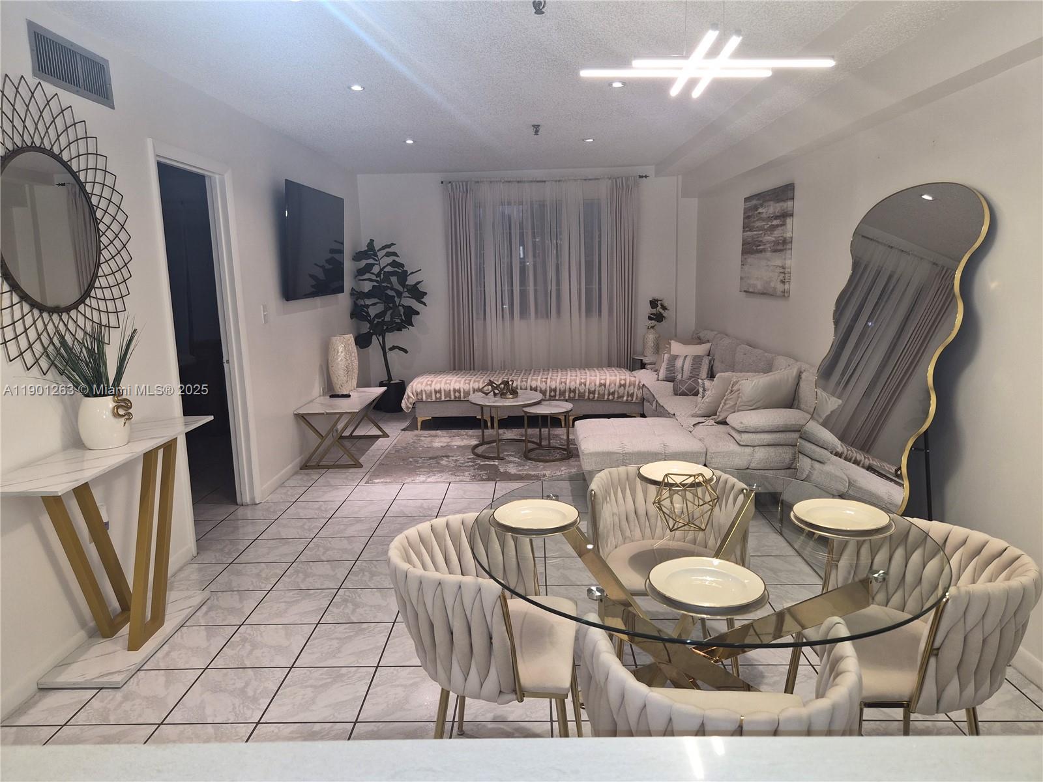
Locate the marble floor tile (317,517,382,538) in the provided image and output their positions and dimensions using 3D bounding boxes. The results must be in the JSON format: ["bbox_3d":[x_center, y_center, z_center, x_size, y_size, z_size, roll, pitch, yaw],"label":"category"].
[{"bbox_3d":[-0.984,0.791,3.990,0.314,0.013,0.314,-1,10,1],"label":"marble floor tile"}]

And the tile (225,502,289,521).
[{"bbox_3d":[-1.618,0.752,4.319,0.314,0.013,0.314,-1,10,1],"label":"tile"}]

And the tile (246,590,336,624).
[{"bbox_3d":[-1.032,0.982,3.138,0.325,0.010,0.325,-1,10,1],"label":"tile"}]

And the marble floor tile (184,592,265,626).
[{"bbox_3d":[-1.346,0.977,3.107,0.322,0.010,0.322,-1,10,1],"label":"marble floor tile"}]

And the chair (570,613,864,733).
[{"bbox_3d":[0.380,0.829,1.390,0.550,0.760,0.550,0,10,8],"label":"chair"}]

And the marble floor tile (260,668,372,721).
[{"bbox_3d":[-0.705,1.072,2.450,0.322,0.010,0.322,-1,10,1],"label":"marble floor tile"}]

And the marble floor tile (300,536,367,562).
[{"bbox_3d":[-1.004,0.854,3.713,0.318,0.010,0.318,-1,10,1],"label":"marble floor tile"}]

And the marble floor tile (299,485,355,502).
[{"bbox_3d":[-1.318,0.702,4.715,0.322,0.010,0.322,-1,10,1],"label":"marble floor tile"}]

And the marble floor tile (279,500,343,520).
[{"bbox_3d":[-1.298,0.744,4.312,0.314,0.013,0.314,-1,10,1],"label":"marble floor tile"}]

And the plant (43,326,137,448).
[{"bbox_3d":[-1.629,-0.014,2.705,0.310,0.480,0.330,-1,10,1],"label":"plant"}]

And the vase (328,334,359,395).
[{"bbox_3d":[-1.582,-0.243,6.214,0.230,0.500,0.250,-1,10,1],"label":"vase"}]

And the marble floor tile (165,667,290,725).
[{"bbox_3d":[-1.012,1.062,2.413,0.314,0.013,0.314,-1,10,1],"label":"marble floor tile"}]

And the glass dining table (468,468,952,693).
[{"bbox_3d":[0.474,0.755,1.988,1.240,0.755,1.240,-1,10,1],"label":"glass dining table"}]

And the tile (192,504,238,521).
[{"bbox_3d":[-1.964,0.764,4.367,0.318,0.010,0.318,-1,10,1],"label":"tile"}]

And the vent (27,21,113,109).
[{"bbox_3d":[-1.762,-1.280,2.749,0.025,0.200,0.498,-1,10,1],"label":"vent"}]

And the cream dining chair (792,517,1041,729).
[{"bbox_3d":[0.980,0.752,1.781,0.500,0.760,0.550,-1,10,1],"label":"cream dining chair"}]

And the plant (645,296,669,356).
[{"bbox_3d":[1.366,-0.650,7.041,0.250,0.592,0.220,-1,10,1],"label":"plant"}]

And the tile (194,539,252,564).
[{"bbox_3d":[-1.629,0.860,3.688,0.314,0.013,0.314,-1,10,1],"label":"tile"}]

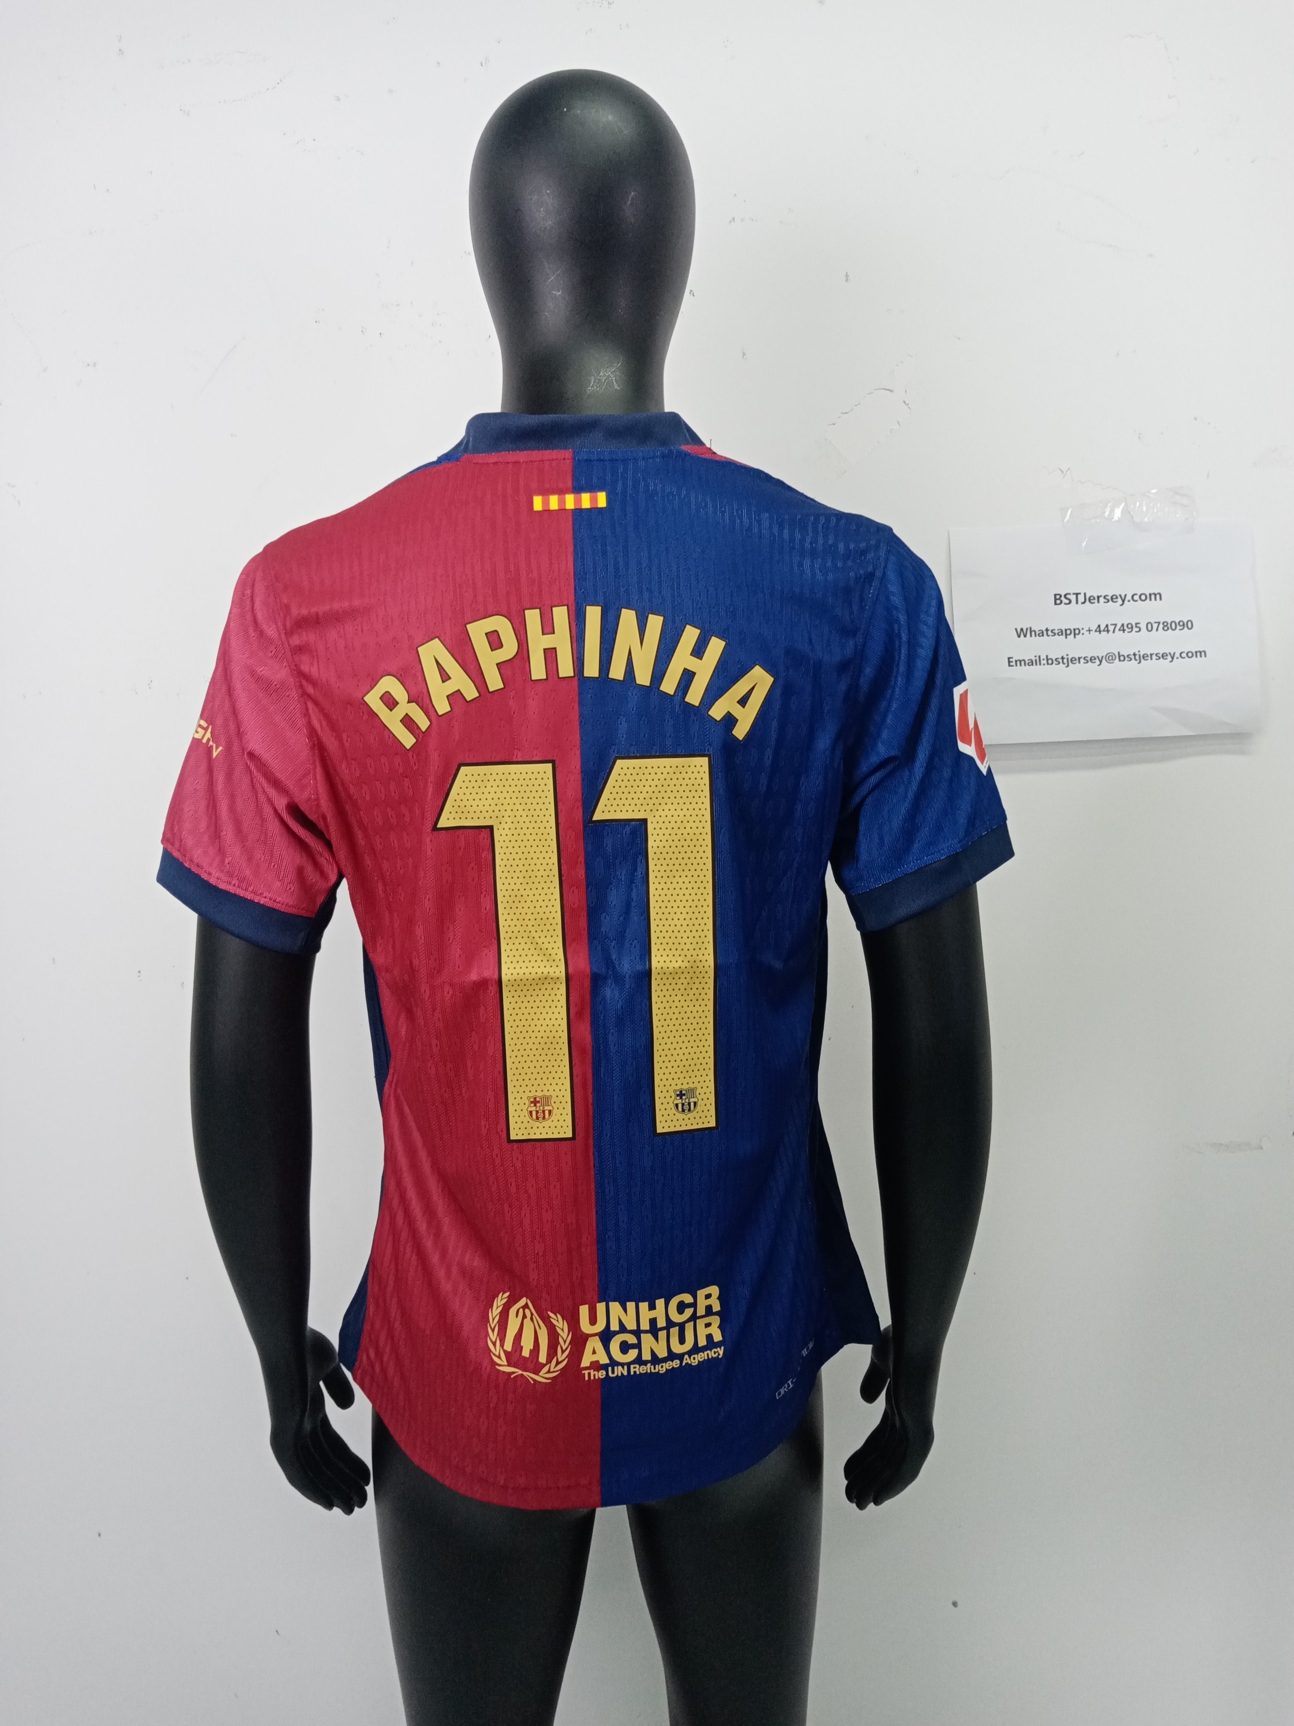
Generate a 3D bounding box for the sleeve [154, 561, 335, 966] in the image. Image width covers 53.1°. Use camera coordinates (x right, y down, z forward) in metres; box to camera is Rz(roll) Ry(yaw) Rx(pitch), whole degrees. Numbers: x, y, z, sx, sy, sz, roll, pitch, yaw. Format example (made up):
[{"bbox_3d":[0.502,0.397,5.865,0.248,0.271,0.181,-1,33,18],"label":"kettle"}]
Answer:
[{"bbox_3d":[-0.291,-0.079,0.945,0.136,0.285,0.150,-1,3,0],"label":"sleeve"}]

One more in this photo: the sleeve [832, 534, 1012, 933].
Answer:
[{"bbox_3d":[0.199,-0.094,0.940,0.136,0.285,0.150,-1,3,0],"label":"sleeve"}]

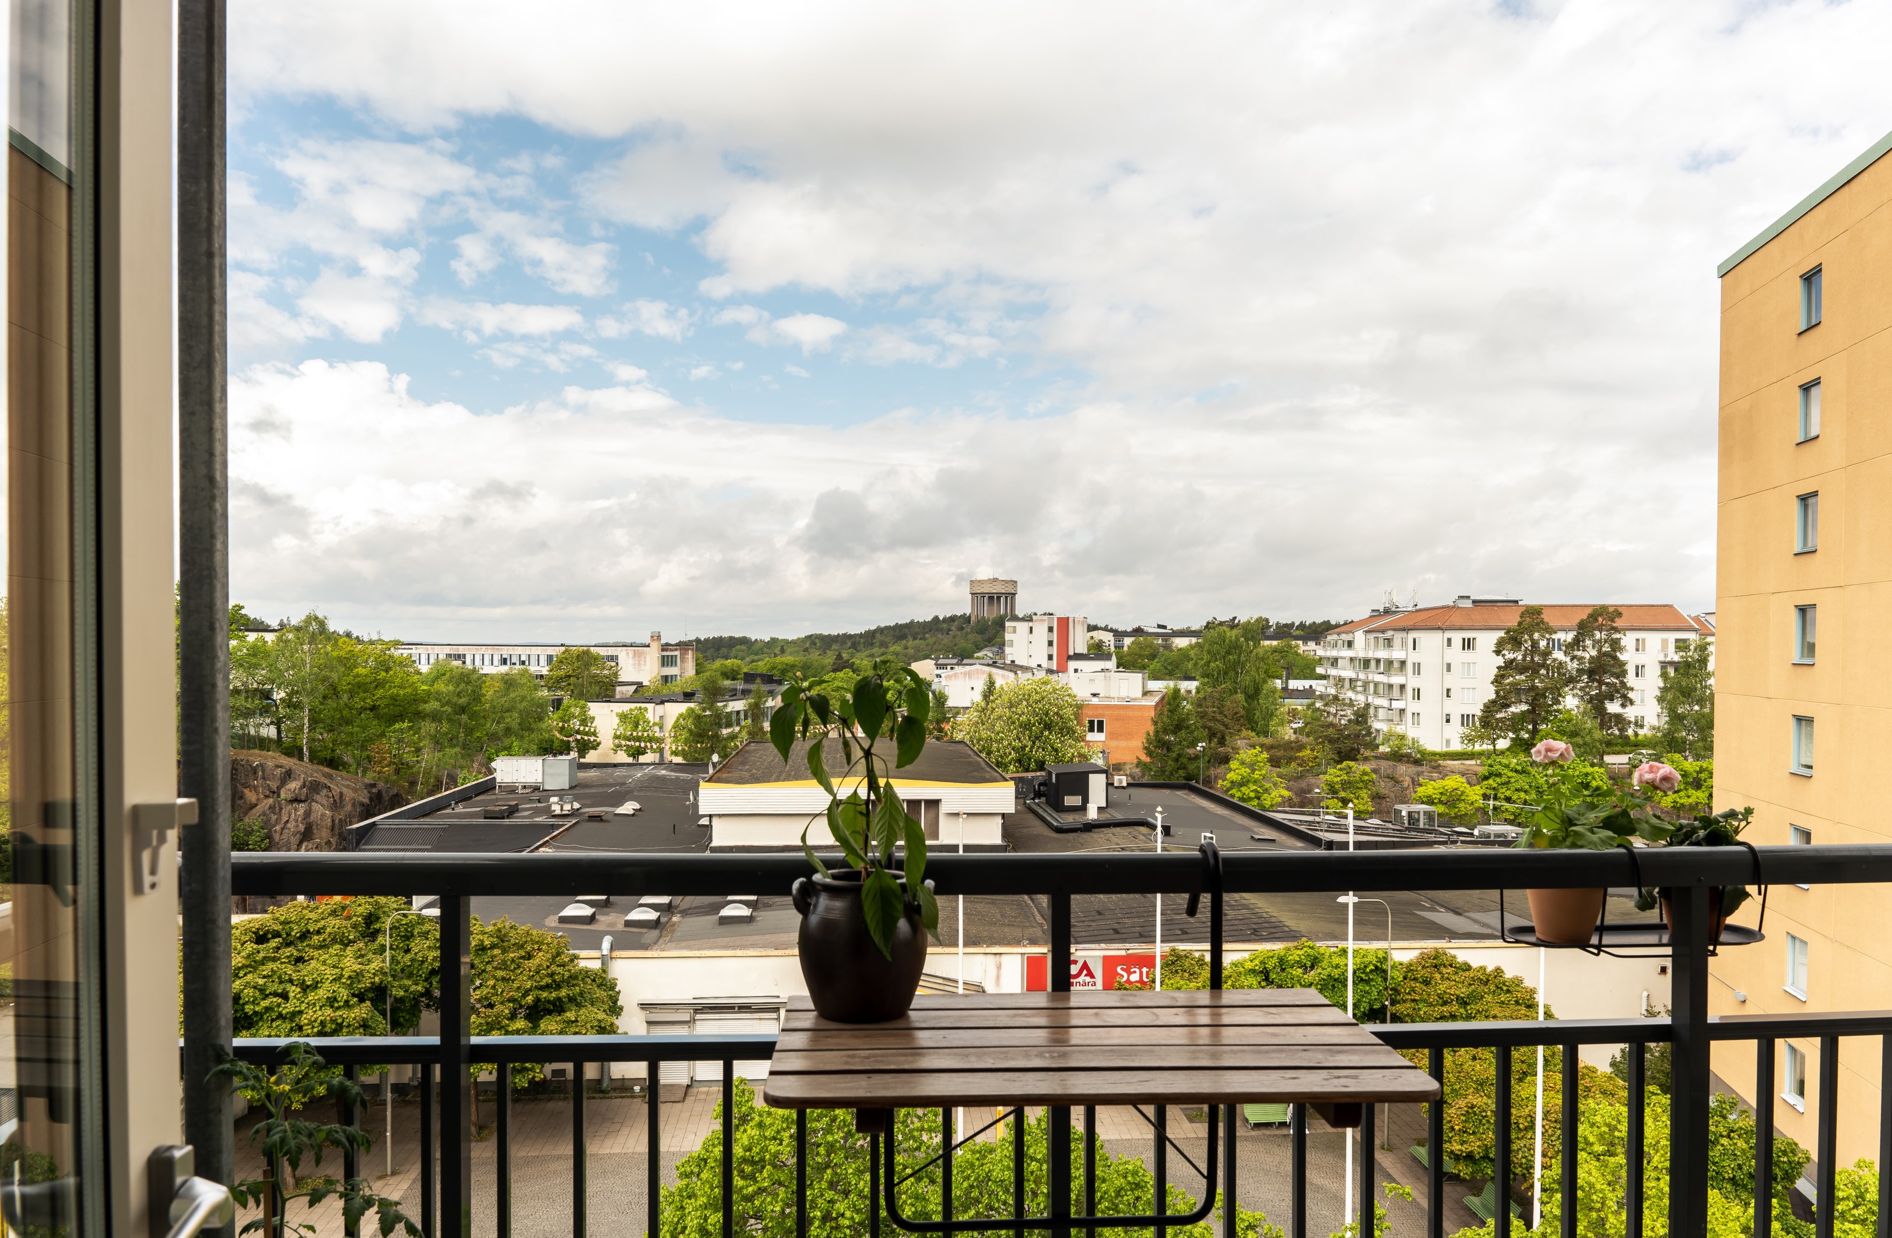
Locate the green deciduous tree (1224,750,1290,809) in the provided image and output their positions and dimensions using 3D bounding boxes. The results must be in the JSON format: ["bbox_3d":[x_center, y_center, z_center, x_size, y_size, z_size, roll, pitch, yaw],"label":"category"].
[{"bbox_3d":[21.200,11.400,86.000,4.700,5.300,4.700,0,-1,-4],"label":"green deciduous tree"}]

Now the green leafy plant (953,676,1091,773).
[{"bbox_3d":[5.193,7.561,86.000,9.400,7.160,9.000,0,0,0],"label":"green leafy plant"}]

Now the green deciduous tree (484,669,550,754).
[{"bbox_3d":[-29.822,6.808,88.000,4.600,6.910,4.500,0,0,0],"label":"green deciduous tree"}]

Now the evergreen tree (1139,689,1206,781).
[{"bbox_3d":[14.891,7.735,83.000,4.300,6.420,4.200,0,0,0],"label":"evergreen tree"}]

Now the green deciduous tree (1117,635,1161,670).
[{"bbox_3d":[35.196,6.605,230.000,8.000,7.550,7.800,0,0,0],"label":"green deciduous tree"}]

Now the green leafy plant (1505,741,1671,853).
[{"bbox_3d":[1.058,0.296,2.070,0.265,0.200,0.220,0,-1,-4],"label":"green leafy plant"}]

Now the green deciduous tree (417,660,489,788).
[{"bbox_3d":[-30.503,6.674,78.000,4.400,8.140,4.400,0,0,0],"label":"green deciduous tree"}]

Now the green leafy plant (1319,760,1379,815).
[{"bbox_3d":[27.500,12.000,86.000,4.200,4.800,4.200,0,-1,-4],"label":"green leafy plant"}]

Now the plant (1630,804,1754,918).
[{"bbox_3d":[1.253,0.404,2.110,0.210,0.200,0.190,0,-1,-4],"label":"plant"}]

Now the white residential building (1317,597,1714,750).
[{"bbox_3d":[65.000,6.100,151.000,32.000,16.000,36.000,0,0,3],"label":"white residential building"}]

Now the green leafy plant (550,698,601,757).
[{"bbox_3d":[-30.021,9.446,102.000,4.200,6.100,4.100,0,0,0],"label":"green leafy plant"}]

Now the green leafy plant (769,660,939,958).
[{"bbox_3d":[-0.129,0.268,1.770,0.240,0.420,0.230,0,-1,-4],"label":"green leafy plant"}]

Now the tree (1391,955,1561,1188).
[{"bbox_3d":[12.611,10.743,30.000,4.300,5.700,4.400,0,0,0],"label":"tree"}]

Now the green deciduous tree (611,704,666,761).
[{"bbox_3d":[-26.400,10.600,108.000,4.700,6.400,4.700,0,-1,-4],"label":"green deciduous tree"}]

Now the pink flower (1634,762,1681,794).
[{"bbox_3d":[1.173,0.262,2.080,0.077,0.055,0.070,0,-1,-4],"label":"pink flower"}]

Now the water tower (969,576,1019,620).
[{"bbox_3d":[34.300,-11.500,900.000,33.000,37.000,33.000,0,-1,-4],"label":"water tower"}]

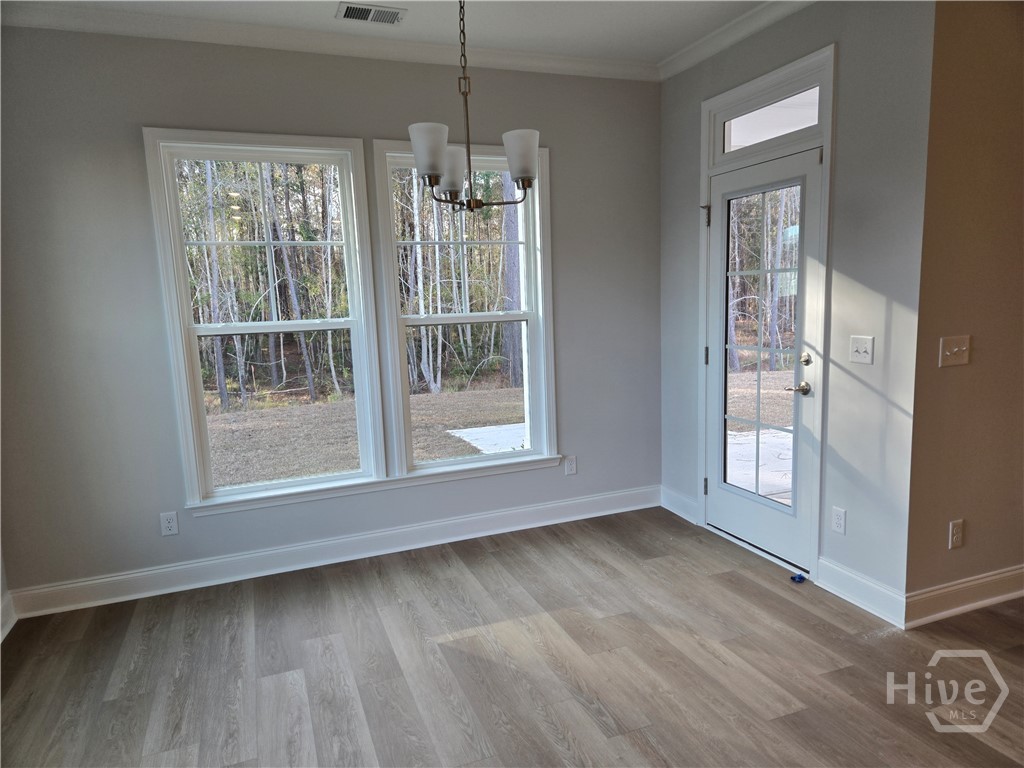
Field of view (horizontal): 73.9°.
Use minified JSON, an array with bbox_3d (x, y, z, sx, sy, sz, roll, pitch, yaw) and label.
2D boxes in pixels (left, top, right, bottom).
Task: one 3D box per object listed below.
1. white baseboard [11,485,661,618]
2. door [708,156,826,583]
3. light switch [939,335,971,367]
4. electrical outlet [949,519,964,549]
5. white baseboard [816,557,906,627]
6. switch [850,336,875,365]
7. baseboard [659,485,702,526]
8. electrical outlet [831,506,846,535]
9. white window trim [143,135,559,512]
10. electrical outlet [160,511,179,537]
[{"bbox_3d":[-0.681,0.890,3.853,3.617,0.132,0.025,-5,9,-21],"label":"white baseboard"},{"bbox_3d":[1.303,-0.115,3.570,0.047,2.016,0.791,-5,9,-21],"label":"door"},{"bbox_3d":[1.813,-0.133,2.777,0.166,0.116,0.015,-5,9,-21],"label":"light switch"},{"bbox_3d":[1.911,0.647,2.921,0.072,0.116,0.010,-5,9,-21],"label":"electrical outlet"},{"bbox_3d":[1.565,0.926,3.053,0.025,0.132,0.470,-5,9,-21],"label":"white baseboard"},{"bbox_3d":[1.513,-0.145,2.946,0.015,0.116,0.114,-5,9,-21],"label":"switch"},{"bbox_3d":[1.060,0.760,4.316,0.025,0.132,0.422,-5,9,-21],"label":"baseboard"},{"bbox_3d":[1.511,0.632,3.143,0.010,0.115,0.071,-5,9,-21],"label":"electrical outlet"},{"bbox_3d":[-0.710,-0.344,3.693,2.094,1.885,0.080,-5,9,-21],"label":"white window trim"},{"bbox_3d":[-1.720,0.704,3.421,0.071,0.115,0.010,-5,9,-21],"label":"electrical outlet"}]

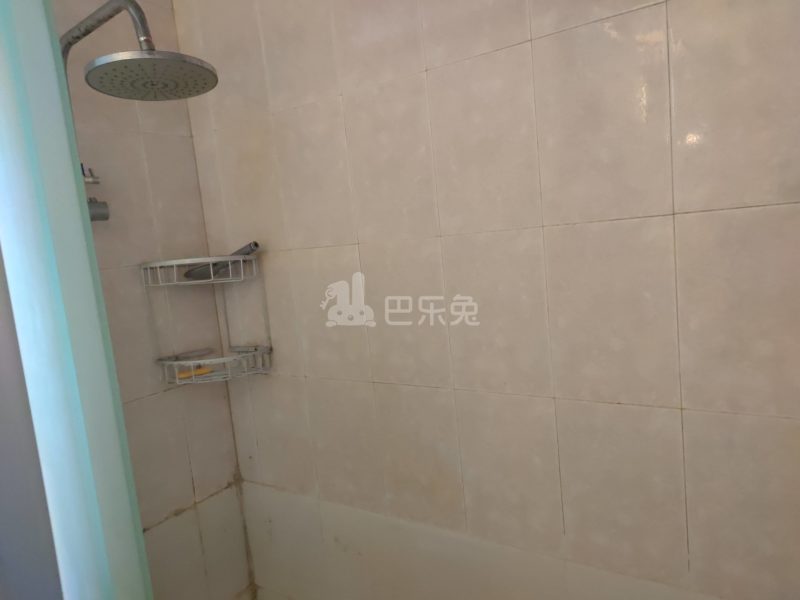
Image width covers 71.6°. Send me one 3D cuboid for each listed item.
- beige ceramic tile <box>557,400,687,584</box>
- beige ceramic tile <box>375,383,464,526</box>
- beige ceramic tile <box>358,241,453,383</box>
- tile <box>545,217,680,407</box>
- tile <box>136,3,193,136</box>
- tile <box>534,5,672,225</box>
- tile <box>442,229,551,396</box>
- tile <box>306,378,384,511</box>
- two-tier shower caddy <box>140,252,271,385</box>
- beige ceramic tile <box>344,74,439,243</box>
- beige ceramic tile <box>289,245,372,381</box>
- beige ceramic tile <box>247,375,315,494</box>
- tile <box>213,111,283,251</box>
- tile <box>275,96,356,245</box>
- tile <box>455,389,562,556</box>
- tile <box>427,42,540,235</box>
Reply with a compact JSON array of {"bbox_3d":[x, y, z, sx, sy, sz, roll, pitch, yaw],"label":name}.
[{"bbox_3d":[0.374,0.320,0.941,0.200,0.300,0.010,-1,8,34],"label":"beige ceramic tile"},{"bbox_3d":[0.041,0.326,1.167,0.200,0.300,0.010,-1,8,34],"label":"beige ceramic tile"},{"bbox_3d":[0.013,0.028,1.140,0.202,0.304,0.010,-1,8,34],"label":"beige ceramic tile"},{"bbox_3d":[0.345,0.022,0.907,0.200,0.300,0.010,-1,8,34],"label":"tile"},{"bbox_3d":[-0.584,-0.551,1.335,0.010,0.304,0.142,-1,8,34],"label":"tile"},{"bbox_3d":[0.315,-0.276,0.871,0.200,0.300,0.010,-1,8,34],"label":"tile"},{"bbox_3d":[0.181,0.025,1.028,0.202,0.304,0.010,-1,8,34],"label":"tile"},{"bbox_3d":[-0.126,0.329,1.279,0.200,0.300,0.010,-1,8,34],"label":"tile"},{"bbox_3d":[-0.460,0.048,1.360,0.264,0.300,0.180,-7,7,-11],"label":"two-tier shower caddy"},{"bbox_3d":[-0.018,-0.270,1.096,0.200,0.300,0.010,-1,8,34],"label":"beige ceramic tile"},{"bbox_3d":[-0.155,0.031,1.253,0.202,0.304,0.010,-1,8,34],"label":"beige ceramic tile"},{"bbox_3d":[-0.289,0.333,1.390,0.200,0.300,0.010,-1,8,34],"label":"beige ceramic tile"},{"bbox_3d":[-0.350,-0.264,1.321,0.200,0.300,0.010,-1,8,34],"label":"tile"},{"bbox_3d":[-0.183,-0.267,1.205,0.200,0.300,0.010,-1,8,34],"label":"tile"},{"bbox_3d":[0.209,0.323,1.055,0.200,0.300,0.010,-1,8,34],"label":"tile"},{"bbox_3d":[0.149,-0.273,0.982,0.200,0.300,0.010,-1,8,34],"label":"tile"}]

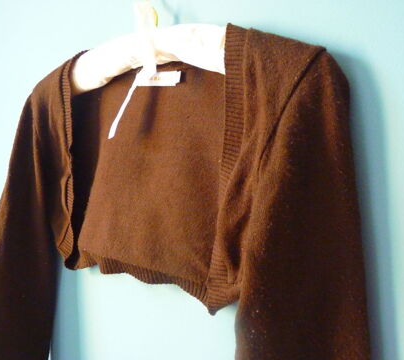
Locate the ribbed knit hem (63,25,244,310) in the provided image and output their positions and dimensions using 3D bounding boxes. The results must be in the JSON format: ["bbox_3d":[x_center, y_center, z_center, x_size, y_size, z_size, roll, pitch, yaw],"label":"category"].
[{"bbox_3d":[-0.068,-0.014,0.564,0.255,0.295,0.088,4,3,38],"label":"ribbed knit hem"}]

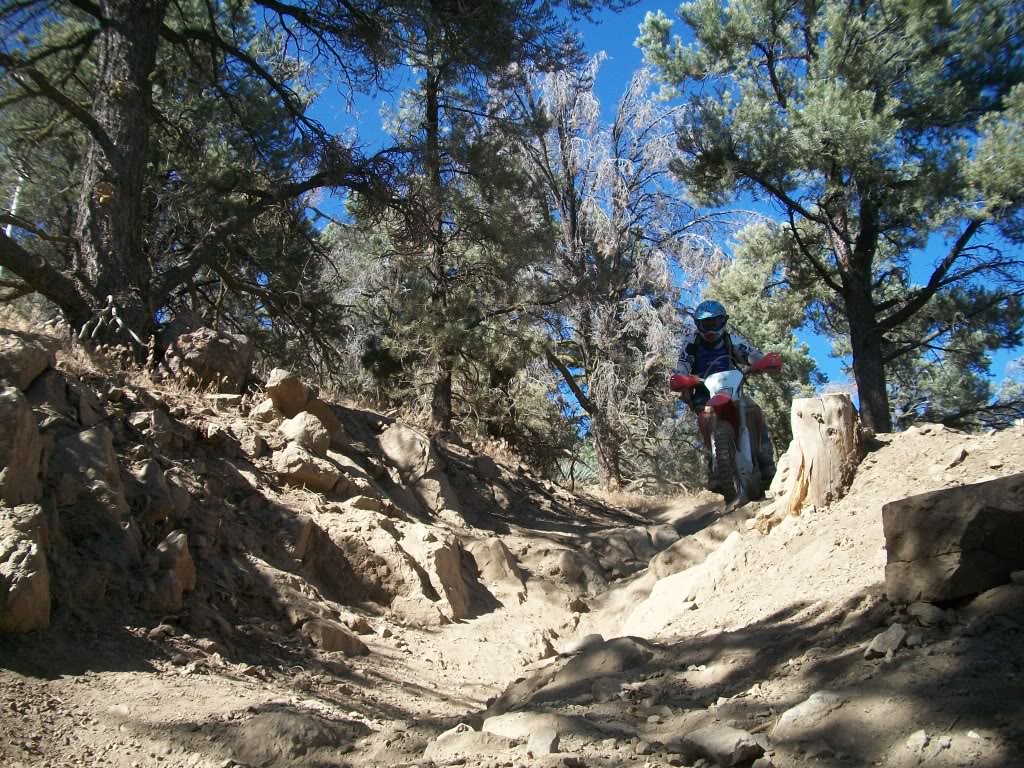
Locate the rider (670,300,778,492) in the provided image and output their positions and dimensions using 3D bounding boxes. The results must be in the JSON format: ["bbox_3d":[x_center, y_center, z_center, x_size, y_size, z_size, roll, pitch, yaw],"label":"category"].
[{"bbox_3d":[1.571,0.092,7.000,0.780,1.360,0.800,-4,-9,24],"label":"rider"}]

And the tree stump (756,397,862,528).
[{"bbox_3d":[1.939,0.510,6.150,0.620,0.840,0.520,-3,-8,18],"label":"tree stump"}]

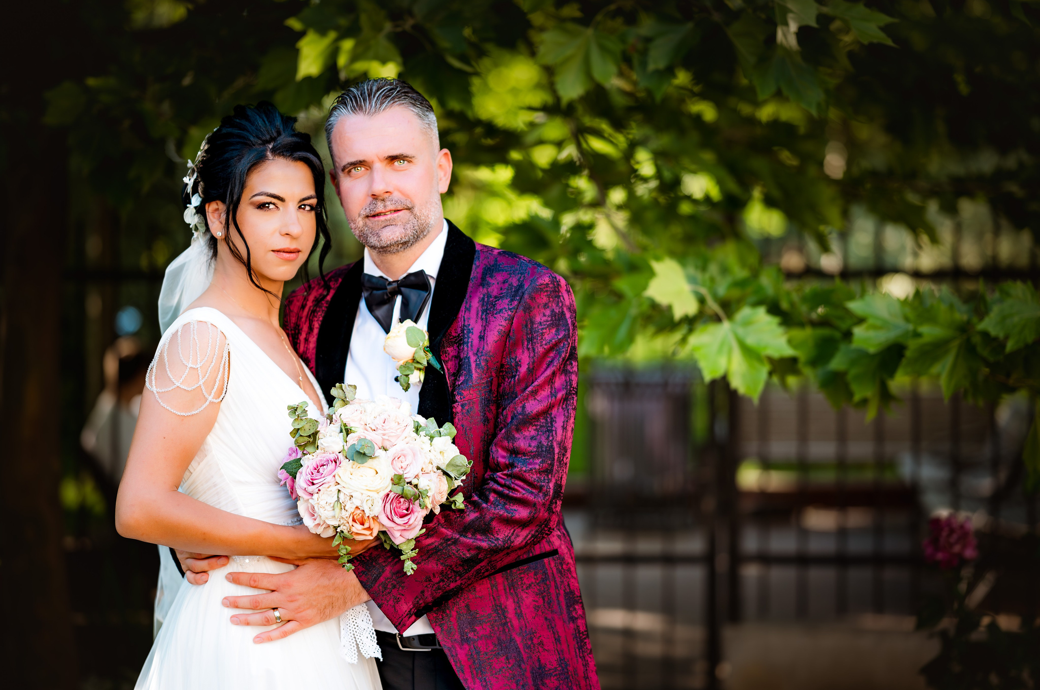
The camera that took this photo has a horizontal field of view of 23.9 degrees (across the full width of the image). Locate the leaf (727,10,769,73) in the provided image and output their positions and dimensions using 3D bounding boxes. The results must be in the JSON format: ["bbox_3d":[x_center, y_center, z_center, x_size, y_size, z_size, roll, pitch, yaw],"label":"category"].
[{"bbox_3d":[0.400,-0.529,4.300,0.080,0.103,0.060,0,-20,10],"label":"leaf"}]

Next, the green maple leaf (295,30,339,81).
[{"bbox_3d":[-0.352,-0.502,4.250,0.082,0.085,0.055,0,-20,0],"label":"green maple leaf"}]

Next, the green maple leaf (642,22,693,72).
[{"bbox_3d":[0.265,-0.534,4.400,0.101,0.088,0.060,0,-25,0],"label":"green maple leaf"}]

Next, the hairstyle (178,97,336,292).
[{"bbox_3d":[-0.374,-0.210,3.480,0.185,0.262,0.225,2,0,-30],"label":"hairstyle"}]

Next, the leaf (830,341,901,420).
[{"bbox_3d":[0.616,0.064,4.370,0.130,0.127,0.070,0,-25,0],"label":"leaf"}]

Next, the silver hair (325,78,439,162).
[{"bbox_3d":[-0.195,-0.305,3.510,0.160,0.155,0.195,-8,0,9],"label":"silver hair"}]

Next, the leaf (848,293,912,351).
[{"bbox_3d":[0.636,-0.039,4.330,0.111,0.096,0.065,0,-30,10],"label":"leaf"}]

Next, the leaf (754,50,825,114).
[{"bbox_3d":[0.455,-0.445,4.150,0.119,0.100,0.060,0,-20,0],"label":"leaf"}]

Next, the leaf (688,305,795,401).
[{"bbox_3d":[0.376,0.014,4.170,0.182,0.158,0.070,0,-30,0],"label":"leaf"}]

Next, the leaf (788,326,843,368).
[{"bbox_3d":[0.533,-0.001,4.420,0.121,0.088,0.065,0,-25,0],"label":"leaf"}]

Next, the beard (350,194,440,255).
[{"bbox_3d":[-0.179,-0.169,3.455,0.120,0.080,0.090,-8,0,9],"label":"beard"}]

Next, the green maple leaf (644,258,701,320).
[{"bbox_3d":[0.267,-0.099,4.330,0.091,0.100,0.055,0,-20,15],"label":"green maple leaf"}]

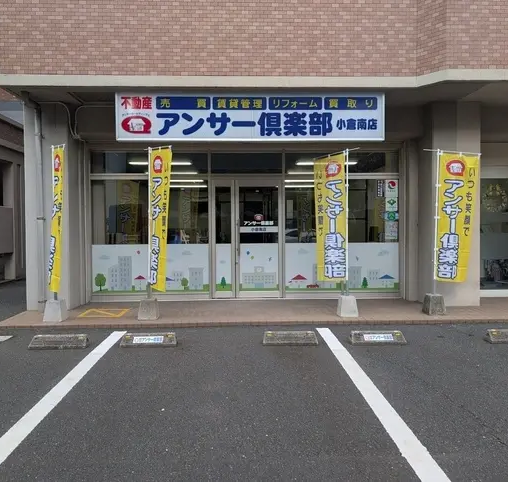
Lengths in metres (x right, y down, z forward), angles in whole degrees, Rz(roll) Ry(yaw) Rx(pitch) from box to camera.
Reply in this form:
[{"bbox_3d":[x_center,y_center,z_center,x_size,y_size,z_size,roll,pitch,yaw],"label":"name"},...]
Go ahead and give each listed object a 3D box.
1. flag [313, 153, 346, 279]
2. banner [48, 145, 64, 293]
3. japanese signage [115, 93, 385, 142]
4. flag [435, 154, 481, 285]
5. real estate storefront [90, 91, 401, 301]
[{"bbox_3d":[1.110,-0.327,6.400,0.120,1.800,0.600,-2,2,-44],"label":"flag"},{"bbox_3d":[-2.560,-0.290,5.790,0.130,1.820,0.600,-1,2,-33],"label":"banner"},{"bbox_3d":[-0.056,-1.736,6.310,3.770,0.680,0.180,0,1,-2],"label":"japanese signage"},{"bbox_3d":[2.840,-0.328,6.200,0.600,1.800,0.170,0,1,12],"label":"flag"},{"bbox_3d":[-0.100,-0.550,7.000,5.250,3.100,1.200,0,1,-2],"label":"real estate storefront"}]

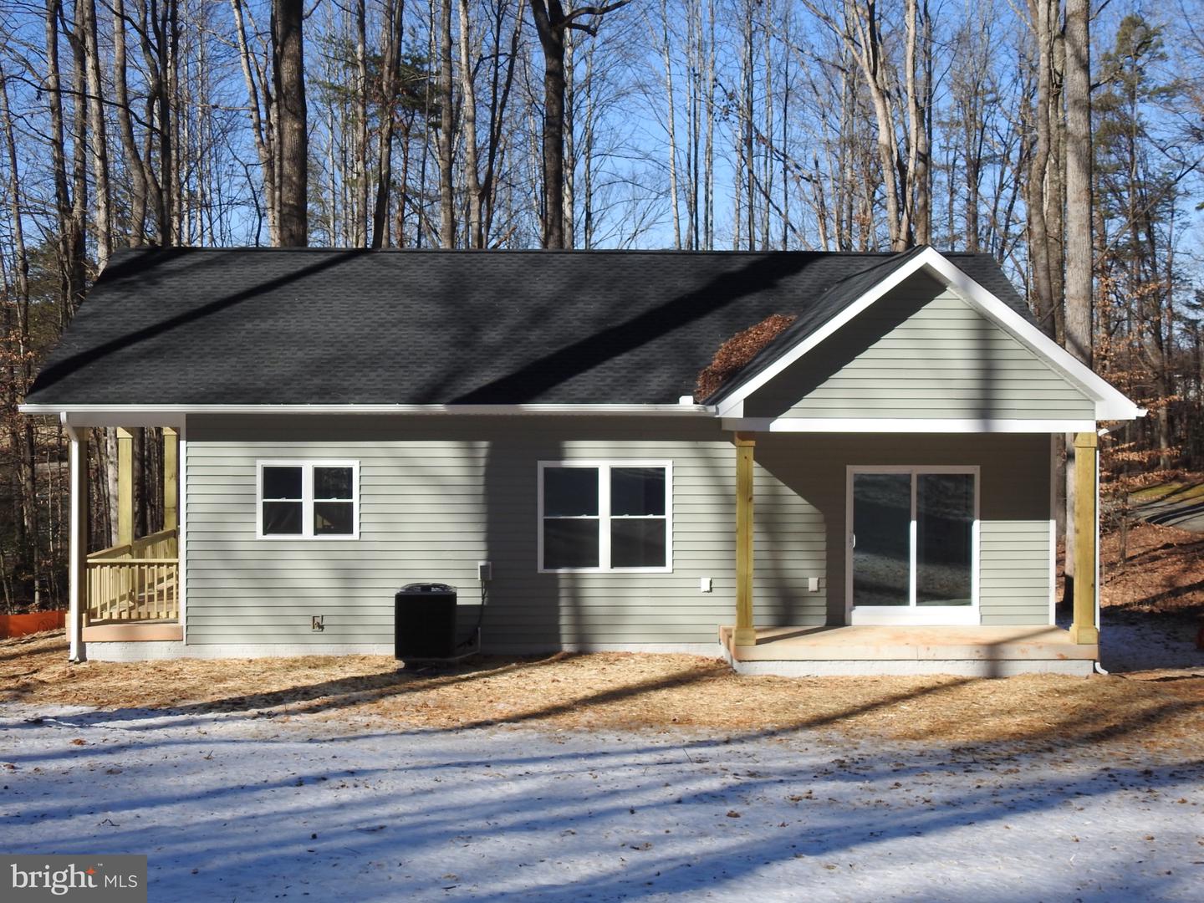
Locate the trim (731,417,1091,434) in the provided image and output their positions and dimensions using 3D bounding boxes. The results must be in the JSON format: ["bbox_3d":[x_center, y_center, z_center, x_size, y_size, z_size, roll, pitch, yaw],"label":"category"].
[{"bbox_3d":[3.965,-0.327,20.737,4.612,0.182,0.150,0,1,-2],"label":"trim"}]

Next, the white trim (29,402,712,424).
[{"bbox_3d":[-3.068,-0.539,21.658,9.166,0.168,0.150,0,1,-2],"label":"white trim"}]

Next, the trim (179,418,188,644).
[{"bbox_3d":[-5.657,1.069,22.134,0.093,3.079,0.095,0,1,-2],"label":"trim"}]

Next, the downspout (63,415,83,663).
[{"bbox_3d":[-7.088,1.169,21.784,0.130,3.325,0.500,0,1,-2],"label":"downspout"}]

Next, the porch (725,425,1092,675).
[{"bbox_3d":[3.968,1.274,21.575,4.651,3.094,1.800,0,1,-2],"label":"porch"}]

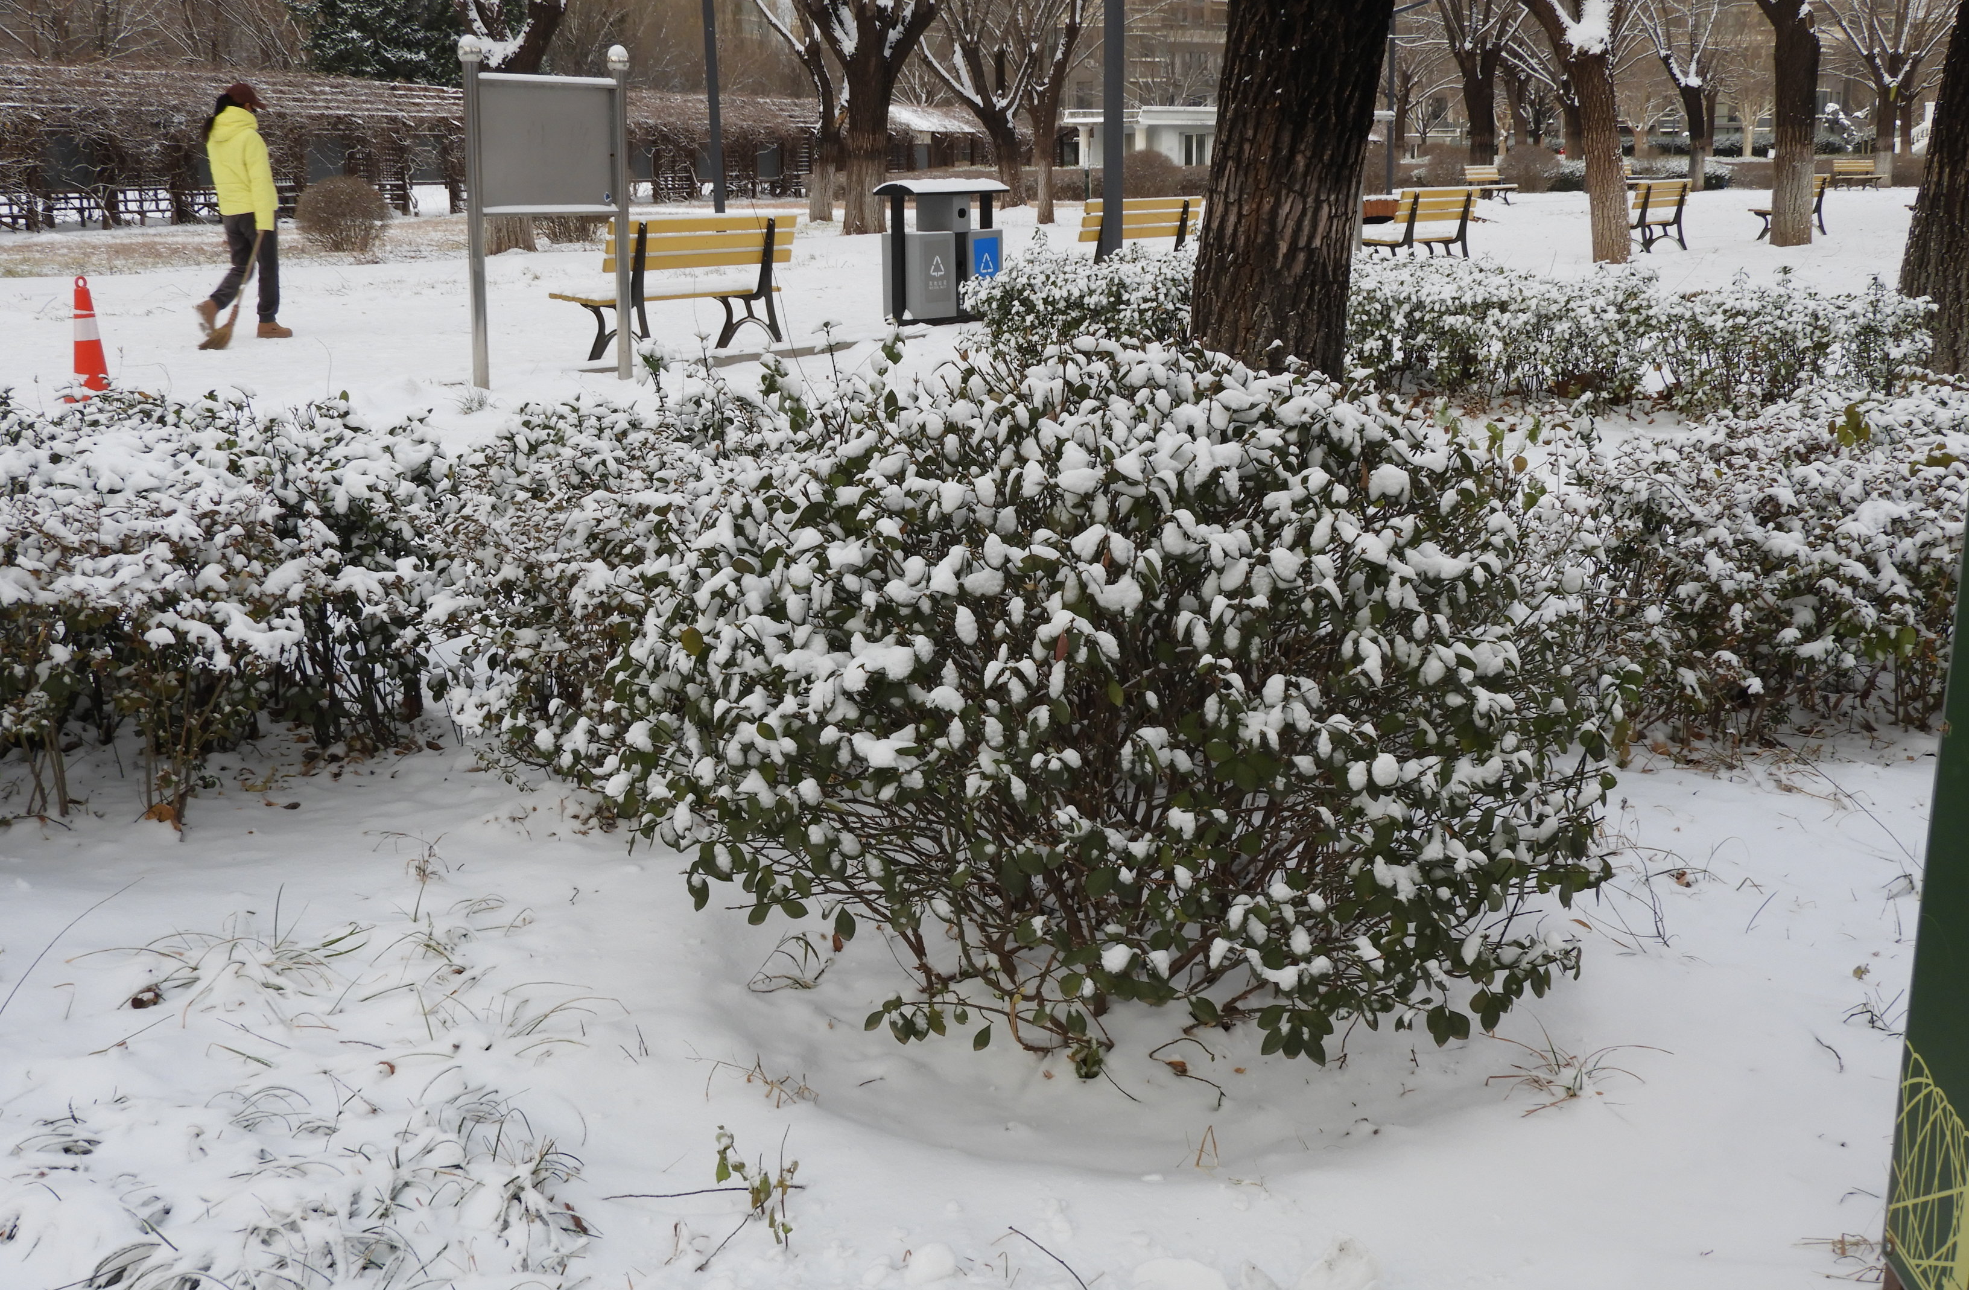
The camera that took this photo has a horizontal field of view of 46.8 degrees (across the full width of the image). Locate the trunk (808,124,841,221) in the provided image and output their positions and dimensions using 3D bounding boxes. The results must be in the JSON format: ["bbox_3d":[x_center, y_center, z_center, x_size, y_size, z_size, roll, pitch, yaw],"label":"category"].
[{"bbox_3d":[-2.999,-8.791,42.372,0.550,1.784,0.550,0,12,0],"label":"trunk"}]

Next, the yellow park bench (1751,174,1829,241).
[{"bbox_3d":[11.135,-6.034,31.360,0.654,0.828,1.521,9,16,39],"label":"yellow park bench"}]

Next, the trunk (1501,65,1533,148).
[{"bbox_3d":[16.808,-16.397,72.194,0.800,3.841,0.800,0,12,0],"label":"trunk"}]

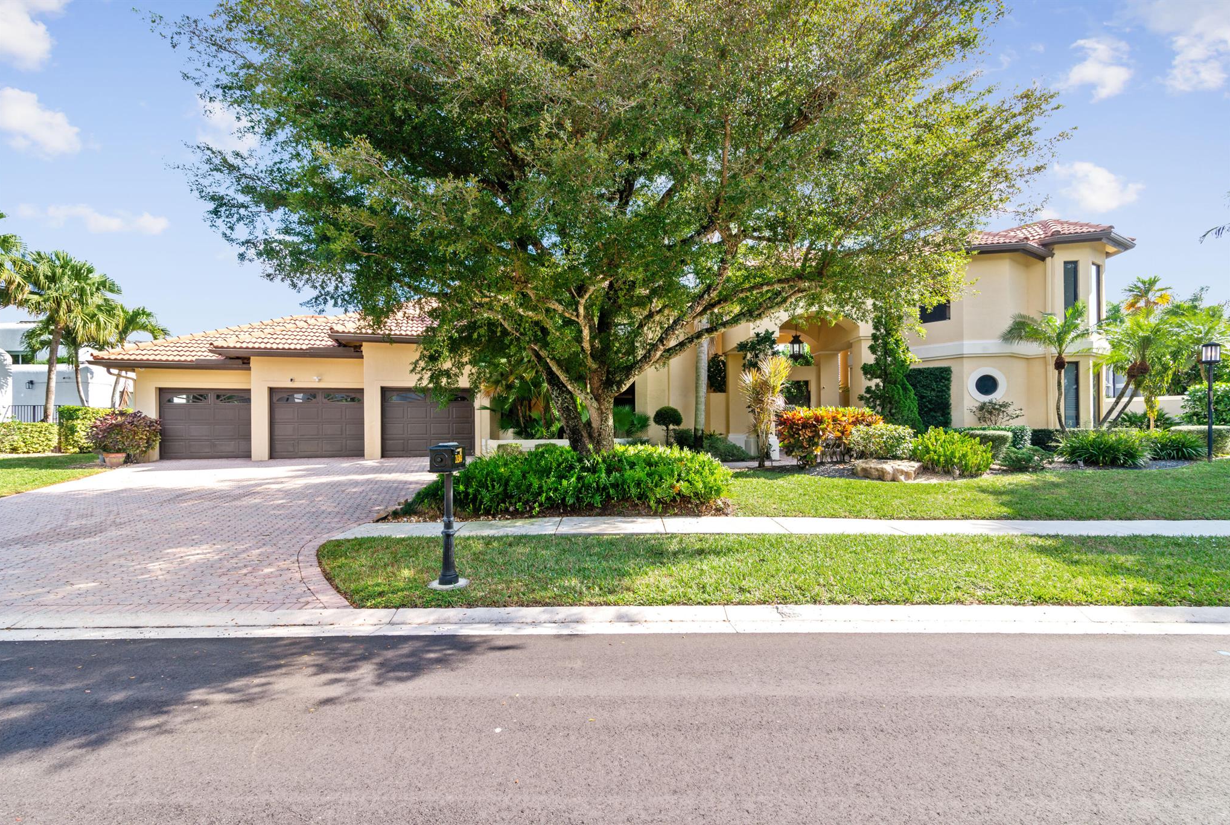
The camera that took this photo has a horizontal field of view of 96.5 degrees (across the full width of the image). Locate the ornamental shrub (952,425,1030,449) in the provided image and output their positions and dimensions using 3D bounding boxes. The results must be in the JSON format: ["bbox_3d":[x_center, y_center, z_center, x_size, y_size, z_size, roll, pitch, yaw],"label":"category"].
[{"bbox_3d":[10.237,0.830,15.000,1.800,0.870,0.900,0,0,21],"label":"ornamental shrub"}]

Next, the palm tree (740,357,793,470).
[{"bbox_3d":[4.030,-0.050,14.650,1.350,3.020,1.300,0,0,0],"label":"palm tree"}]

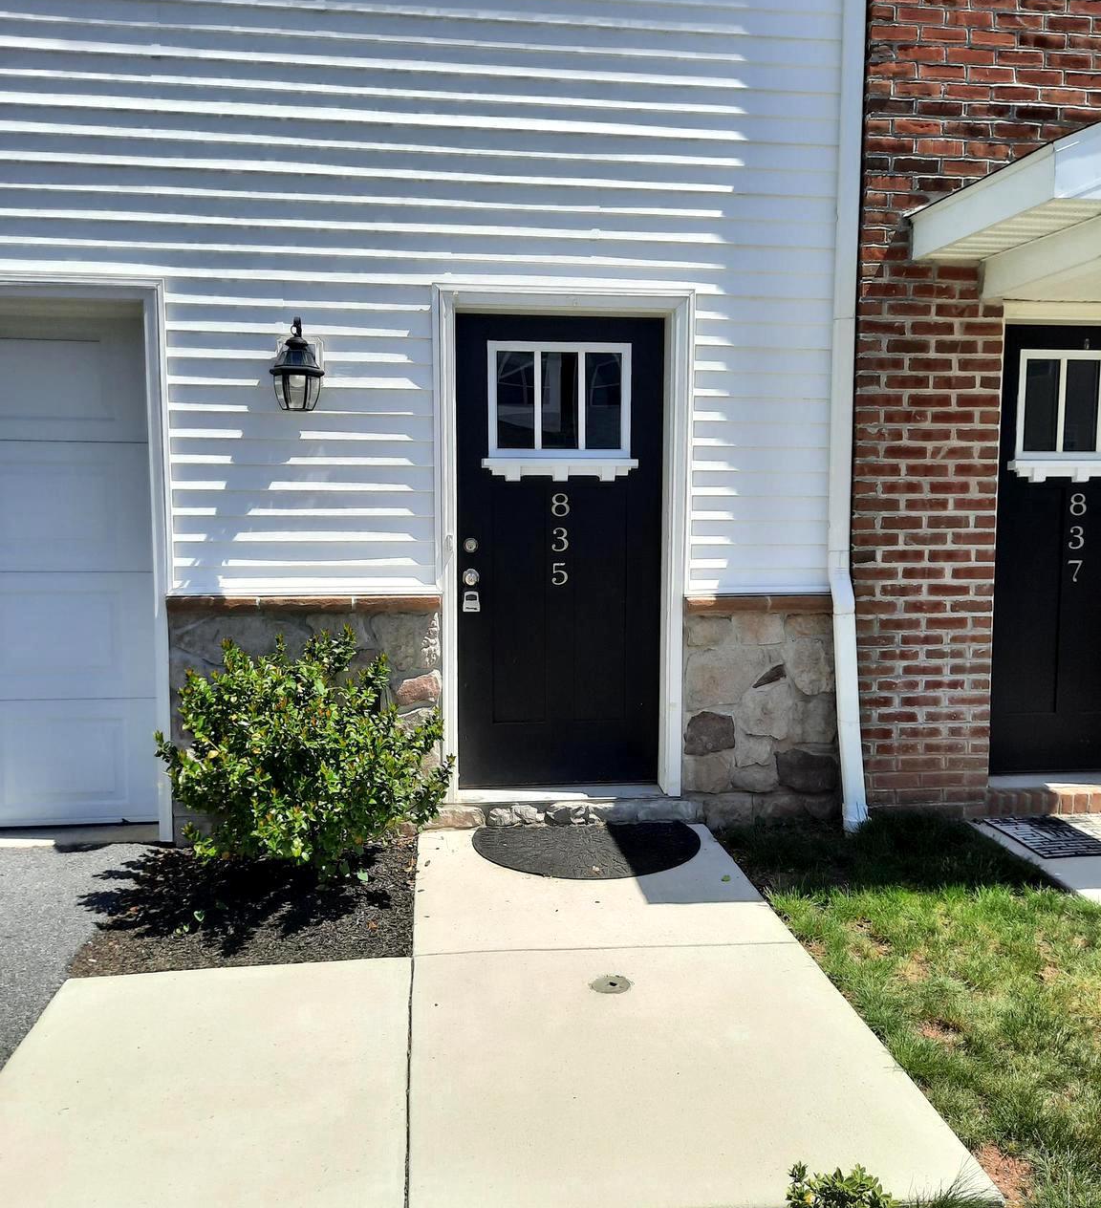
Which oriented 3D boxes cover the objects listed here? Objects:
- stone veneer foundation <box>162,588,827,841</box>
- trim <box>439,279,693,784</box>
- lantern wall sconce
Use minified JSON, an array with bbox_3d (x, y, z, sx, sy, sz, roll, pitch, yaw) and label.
[{"bbox_3d":[-0.125,0.462,4.359,2.765,1.015,0.140,0,5,-7],"label":"stone veneer foundation"},{"bbox_3d":[0.053,-0.233,4.404,1.058,2.097,0.130,0,5,-7],"label":"trim"},{"bbox_3d":[-0.967,-0.916,4.057,0.208,0.354,0.240,0,5,-7],"label":"lantern wall sconce"}]

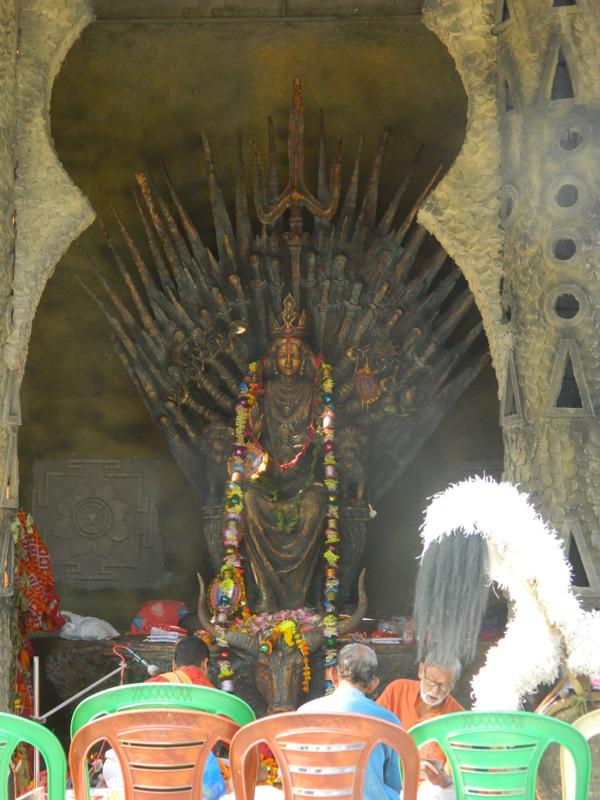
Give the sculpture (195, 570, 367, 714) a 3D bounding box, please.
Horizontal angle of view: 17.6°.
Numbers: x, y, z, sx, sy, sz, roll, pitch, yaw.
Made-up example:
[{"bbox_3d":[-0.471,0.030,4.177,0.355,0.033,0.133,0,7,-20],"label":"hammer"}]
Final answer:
[{"bbox_3d":[-0.095,1.180,9.450,0.840,0.710,0.480,0,-3,0],"label":"sculpture"}]

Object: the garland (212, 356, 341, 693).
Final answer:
[{"bbox_3d":[-0.117,0.619,9.650,0.640,1.670,0.420,0,-3,0],"label":"garland"}]

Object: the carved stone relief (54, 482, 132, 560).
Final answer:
[{"bbox_3d":[-1.133,0.653,10.600,0.420,0.430,0.060,0,-3,0],"label":"carved stone relief"}]

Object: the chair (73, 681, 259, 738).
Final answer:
[{"bbox_3d":[-0.400,1.235,5.750,0.570,0.860,0.570,0,-3,0],"label":"chair"}]

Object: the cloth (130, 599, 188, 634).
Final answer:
[{"bbox_3d":[-0.713,1.099,9.850,0.300,0.185,0.240,0,-3,0],"label":"cloth"}]

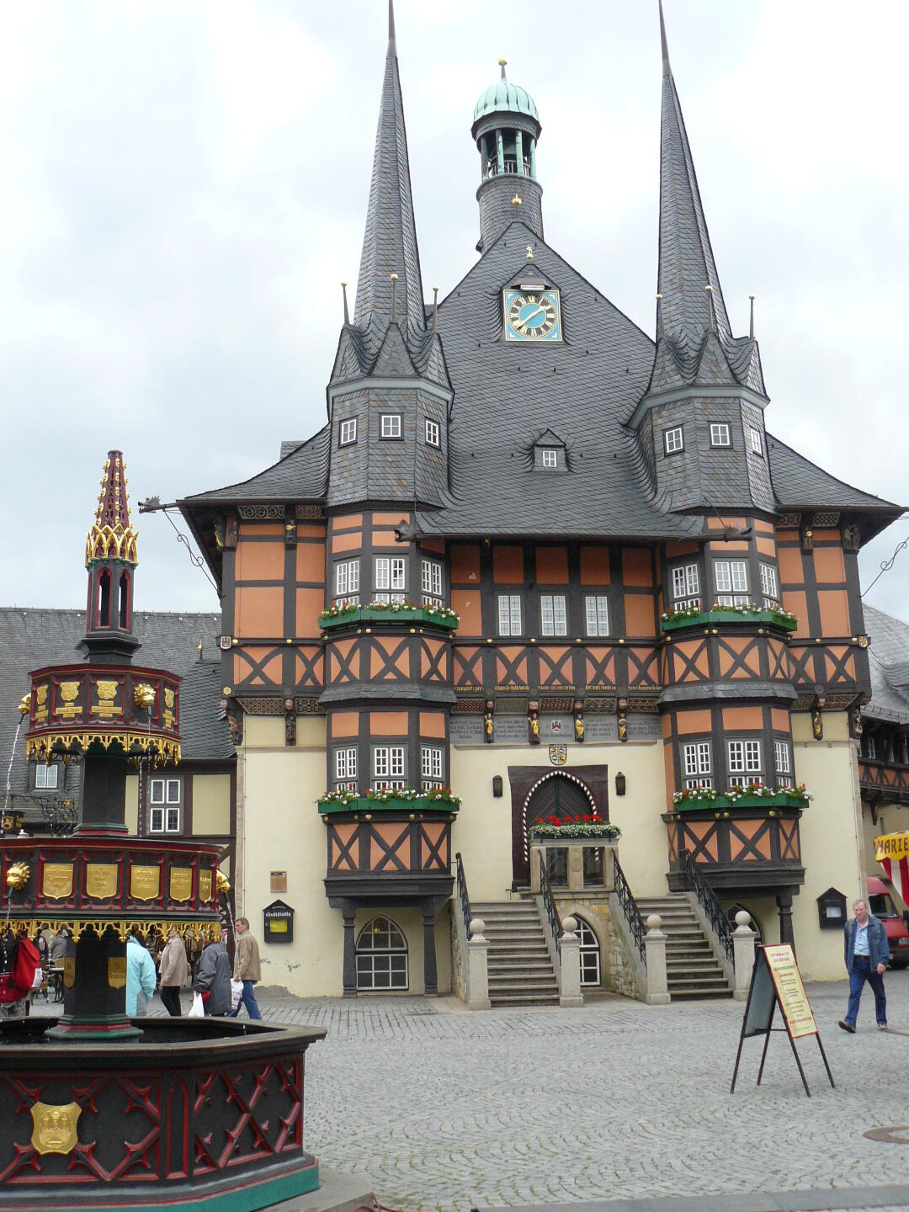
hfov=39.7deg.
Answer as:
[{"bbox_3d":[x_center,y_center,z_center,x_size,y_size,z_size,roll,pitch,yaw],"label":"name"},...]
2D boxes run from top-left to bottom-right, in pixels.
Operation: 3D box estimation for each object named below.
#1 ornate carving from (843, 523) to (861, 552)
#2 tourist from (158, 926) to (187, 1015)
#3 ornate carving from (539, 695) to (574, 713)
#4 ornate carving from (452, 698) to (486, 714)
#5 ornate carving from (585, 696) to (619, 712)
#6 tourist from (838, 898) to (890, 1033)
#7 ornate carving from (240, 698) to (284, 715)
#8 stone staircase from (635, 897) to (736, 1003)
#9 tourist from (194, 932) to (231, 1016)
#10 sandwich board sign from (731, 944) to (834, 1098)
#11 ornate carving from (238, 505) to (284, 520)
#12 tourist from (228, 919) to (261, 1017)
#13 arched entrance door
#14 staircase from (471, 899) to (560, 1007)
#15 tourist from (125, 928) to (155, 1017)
[{"bbox_3d":[8.425,-1.446,26.734,0.394,0.557,0.350,0,-12,-5],"label":"ornate carving"},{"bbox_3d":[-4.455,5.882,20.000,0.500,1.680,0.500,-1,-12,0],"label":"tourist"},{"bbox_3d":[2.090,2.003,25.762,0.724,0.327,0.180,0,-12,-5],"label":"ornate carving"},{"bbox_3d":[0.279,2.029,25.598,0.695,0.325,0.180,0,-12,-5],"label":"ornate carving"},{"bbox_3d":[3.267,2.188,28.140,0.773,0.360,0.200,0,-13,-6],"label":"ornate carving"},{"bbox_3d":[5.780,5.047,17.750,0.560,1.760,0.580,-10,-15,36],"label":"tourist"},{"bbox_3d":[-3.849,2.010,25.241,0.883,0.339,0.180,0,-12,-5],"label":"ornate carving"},{"bbox_3d":[4.418,6.742,24.986,1.260,1.827,2.797,0,-13,-6],"label":"stone staircase"},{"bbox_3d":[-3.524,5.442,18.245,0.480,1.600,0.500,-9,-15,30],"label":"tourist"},{"bbox_3d":[3.454,4.368,13.391,0.820,1.470,0.700,-9,-14,33],"label":"sandwich board sign"},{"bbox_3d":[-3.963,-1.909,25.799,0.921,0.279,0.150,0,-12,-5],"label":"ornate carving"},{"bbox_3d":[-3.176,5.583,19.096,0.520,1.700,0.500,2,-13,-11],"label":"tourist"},{"bbox_3d":[2.306,4.899,27.767,1.858,2.593,0.300,0,-13,-6],"label":"arched entrance door"},{"bbox_3d":[1.119,6.629,24.211,1.270,1.827,2.797,0,-13,-6],"label":"staircase"},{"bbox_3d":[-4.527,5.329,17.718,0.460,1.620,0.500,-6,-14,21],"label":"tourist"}]

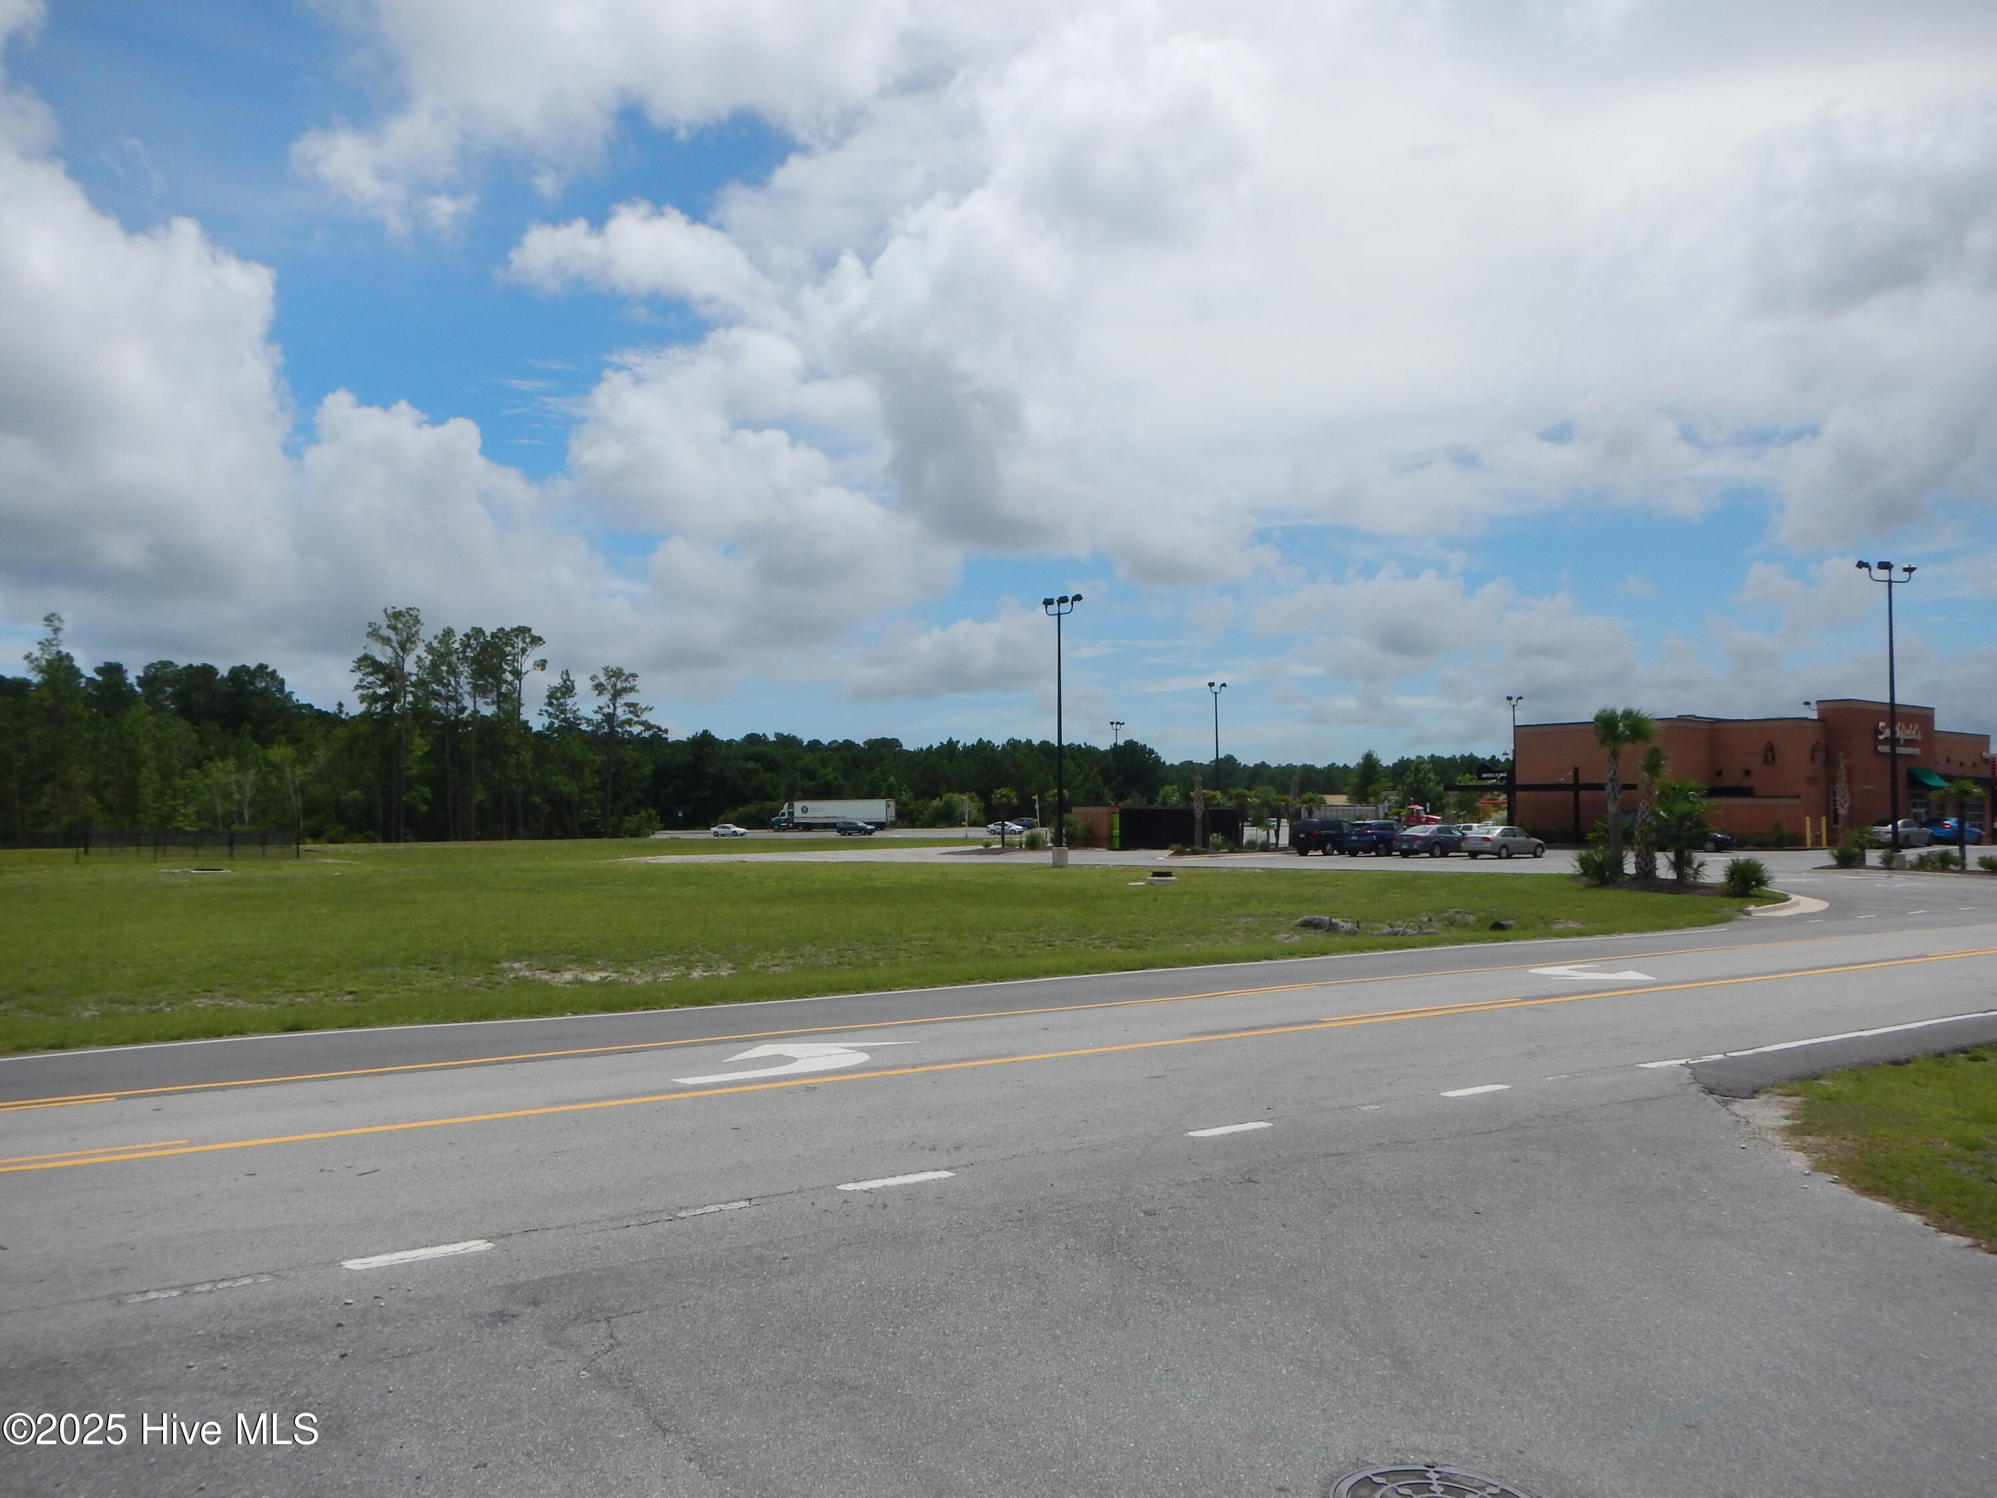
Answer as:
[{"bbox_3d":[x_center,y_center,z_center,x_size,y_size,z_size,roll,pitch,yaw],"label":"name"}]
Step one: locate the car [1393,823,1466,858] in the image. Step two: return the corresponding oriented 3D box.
[{"bbox_3d":[20.646,4.328,75.075,5.050,1.470,1.860,2,-3,-39],"label":"car"}]

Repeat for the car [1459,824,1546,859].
[{"bbox_3d":[22.806,4.237,72.977,4.490,1.435,1.750,2,-3,-39],"label":"car"}]

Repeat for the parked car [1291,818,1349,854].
[{"bbox_3d":[16.707,4.391,79.778,4.800,1.780,1.880,2,-3,-39],"label":"parked car"}]

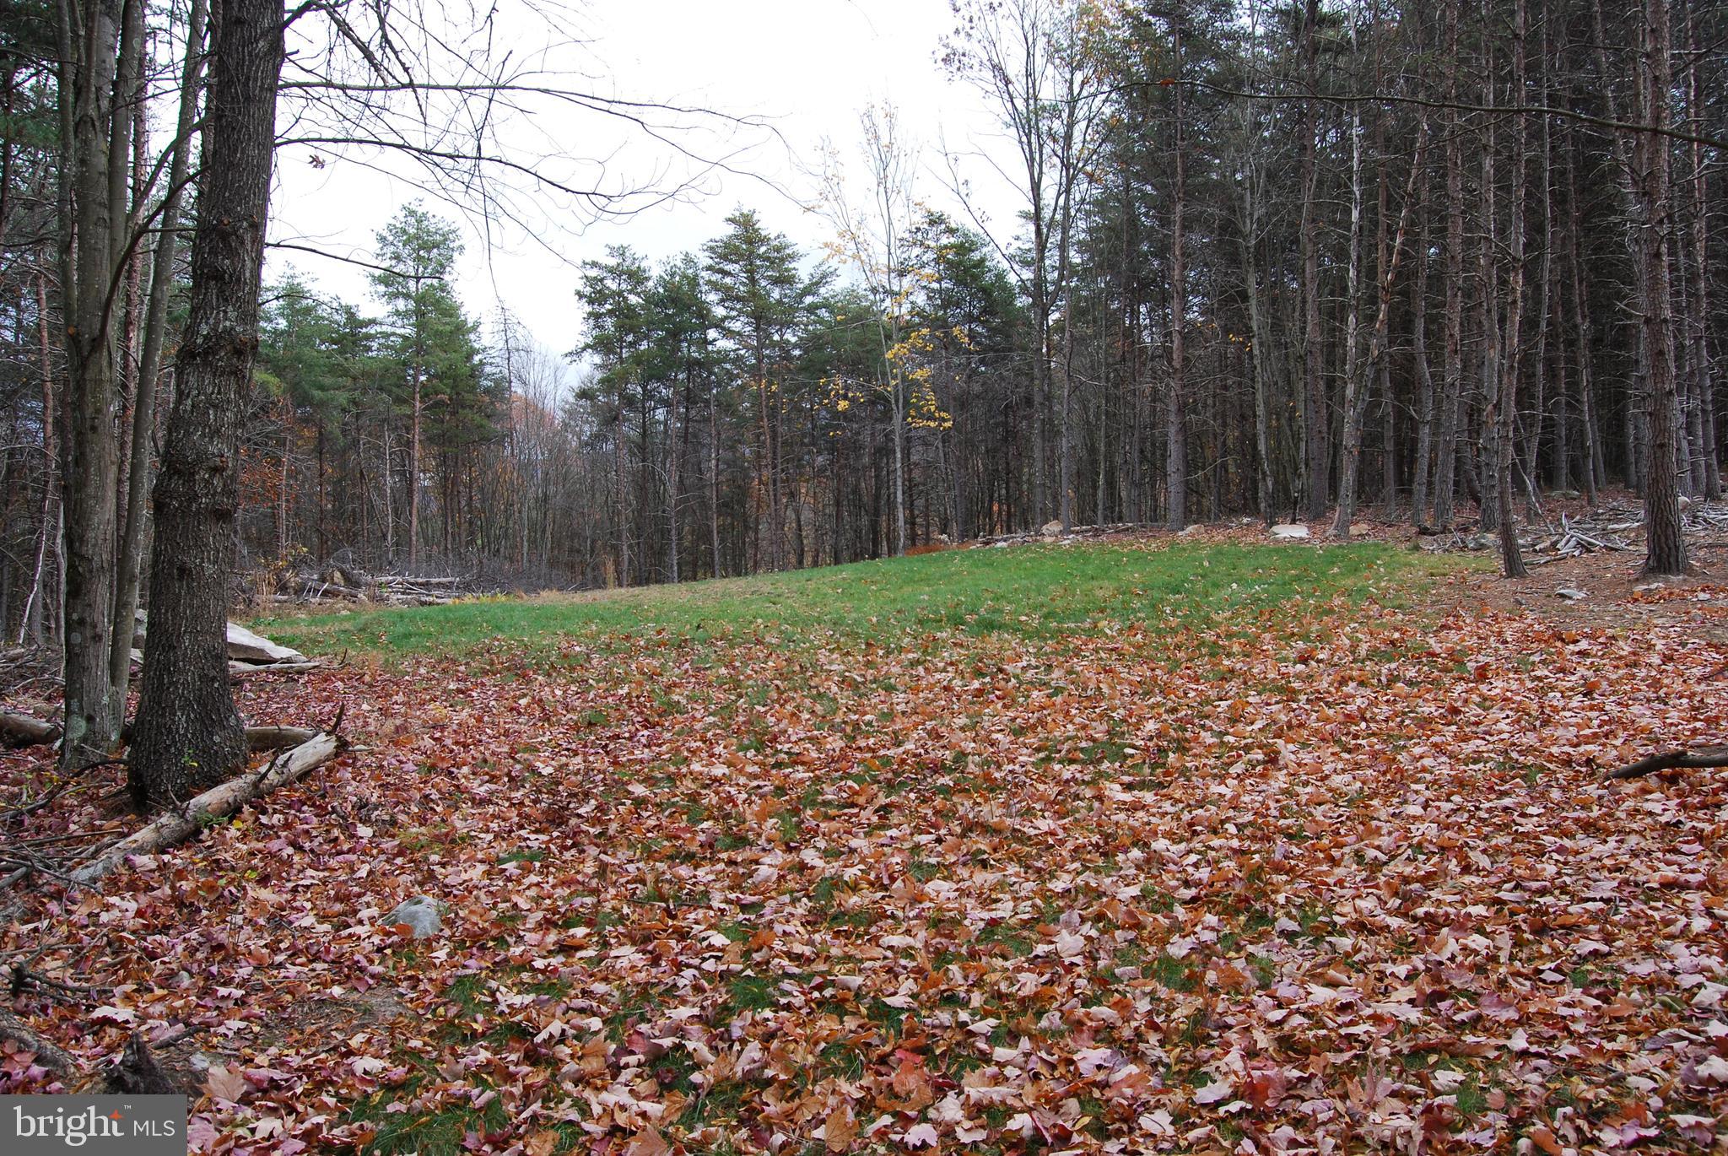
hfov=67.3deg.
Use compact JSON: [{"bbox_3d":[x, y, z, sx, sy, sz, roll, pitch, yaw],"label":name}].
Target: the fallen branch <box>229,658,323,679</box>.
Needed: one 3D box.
[{"bbox_3d":[-7.437,1.120,16.300,1.450,0.140,0.180,1,-2,-18],"label":"fallen branch"}]

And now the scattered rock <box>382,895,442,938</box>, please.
[{"bbox_3d":[-1.907,1.435,5.480,0.250,0.150,0.200,0,-2,0],"label":"scattered rock"}]

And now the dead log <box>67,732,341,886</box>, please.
[{"bbox_3d":[-3.737,1.297,7.650,0.190,0.190,3.210,0,4,-2],"label":"dead log"}]

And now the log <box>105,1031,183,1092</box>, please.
[{"bbox_3d":[-2.043,1.405,3.680,0.210,0.200,0.210,1,-2,-17],"label":"log"}]

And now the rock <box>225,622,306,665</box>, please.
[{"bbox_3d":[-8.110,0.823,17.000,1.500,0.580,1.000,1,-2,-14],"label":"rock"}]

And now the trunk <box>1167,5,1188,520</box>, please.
[{"bbox_3d":[6.397,-6.181,26.500,0.400,10.500,0.400,0,-2,0],"label":"trunk"}]

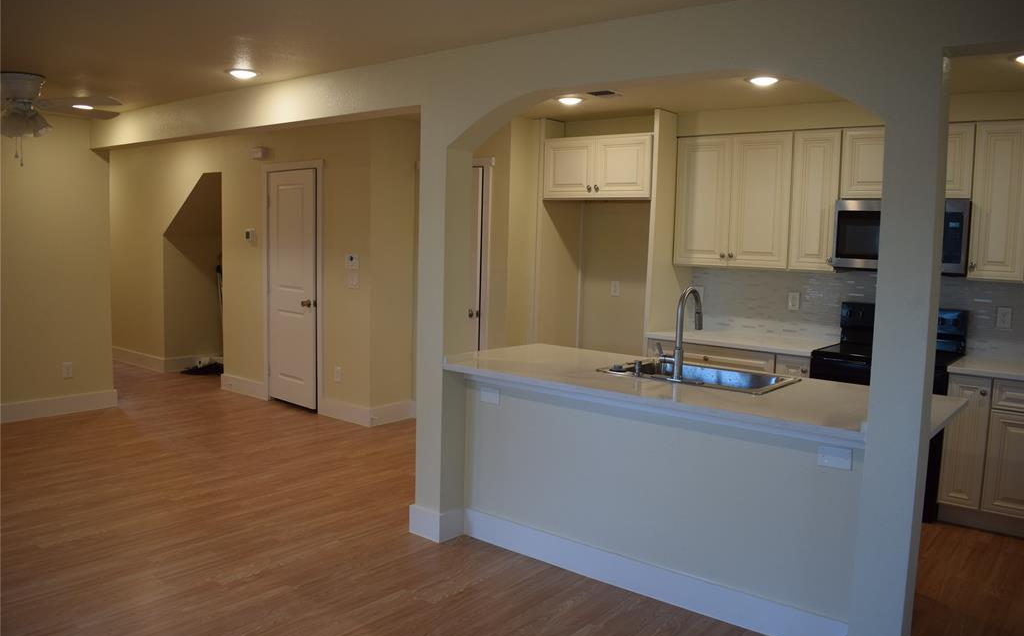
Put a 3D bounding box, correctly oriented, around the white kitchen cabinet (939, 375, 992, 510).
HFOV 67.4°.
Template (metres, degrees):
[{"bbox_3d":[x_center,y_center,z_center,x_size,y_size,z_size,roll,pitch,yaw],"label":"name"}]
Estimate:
[{"bbox_3d":[2.697,0.671,4.493,0.208,0.745,0.612,6,7,38],"label":"white kitchen cabinet"}]

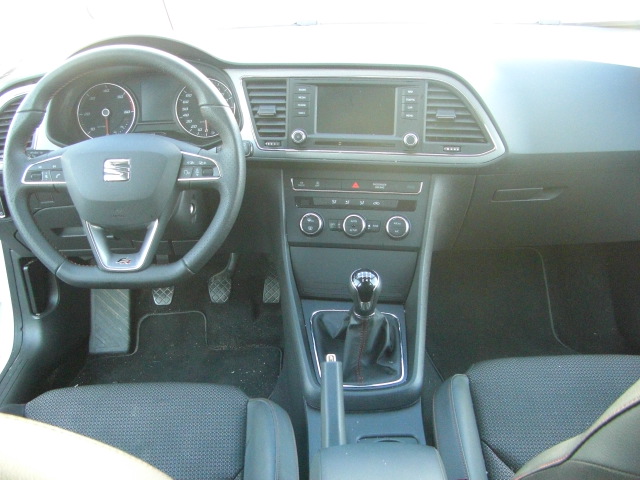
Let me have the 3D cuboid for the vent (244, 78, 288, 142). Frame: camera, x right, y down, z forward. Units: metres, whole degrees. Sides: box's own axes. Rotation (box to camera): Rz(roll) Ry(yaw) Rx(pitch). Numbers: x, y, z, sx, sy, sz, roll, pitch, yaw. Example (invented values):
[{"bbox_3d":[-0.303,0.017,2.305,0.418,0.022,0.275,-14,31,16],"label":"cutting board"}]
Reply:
[{"bbox_3d":[-0.097,-0.226,1.235,0.074,0.113,0.035,1,3,8],"label":"vent"}]

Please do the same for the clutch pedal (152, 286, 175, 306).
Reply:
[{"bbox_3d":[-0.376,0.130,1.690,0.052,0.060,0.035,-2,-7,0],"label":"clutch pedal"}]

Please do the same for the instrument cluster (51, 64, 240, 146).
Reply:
[{"bbox_3d":[-0.312,-0.240,1.255,0.338,0.143,0.090,-2,3,0],"label":"instrument cluster"}]

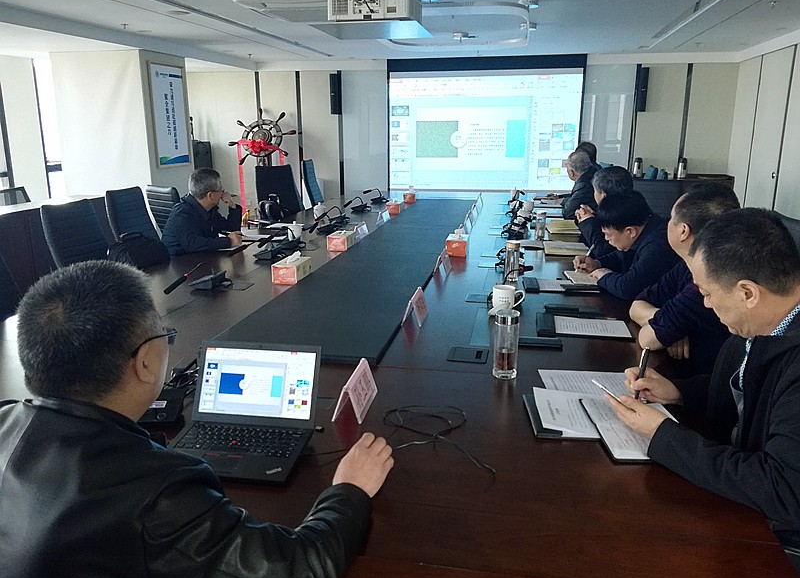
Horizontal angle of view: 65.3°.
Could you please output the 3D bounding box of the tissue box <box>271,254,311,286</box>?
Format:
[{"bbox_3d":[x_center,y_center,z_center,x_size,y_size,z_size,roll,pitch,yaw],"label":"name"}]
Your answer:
[{"bbox_3d":[-0.516,-0.087,2.999,0.113,0.088,0.210,3,15,10],"label":"tissue box"}]

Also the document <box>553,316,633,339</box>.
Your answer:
[{"bbox_3d":[0.669,0.135,2.215,0.275,0.012,0.205,3,15,12],"label":"document"}]

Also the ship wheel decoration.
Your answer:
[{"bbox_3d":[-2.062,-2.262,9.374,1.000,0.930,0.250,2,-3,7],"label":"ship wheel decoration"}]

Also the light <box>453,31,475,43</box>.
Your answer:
[{"bbox_3d":[0.620,-2.514,6.229,0.160,0.085,0.160,3,15,10],"label":"light"}]

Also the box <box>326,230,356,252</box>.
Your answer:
[{"bbox_3d":[-0.342,-0.285,3.712,0.120,0.085,0.212,3,15,12],"label":"box"}]

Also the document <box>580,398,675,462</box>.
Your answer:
[{"bbox_3d":[0.578,0.338,1.505,0.210,0.015,0.302,1,15,3],"label":"document"}]

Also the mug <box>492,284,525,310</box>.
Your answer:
[{"bbox_3d":[0.429,0.033,2.463,0.118,0.098,0.086,3,15,12],"label":"mug"}]

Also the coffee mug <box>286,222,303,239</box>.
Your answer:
[{"bbox_3d":[-0.678,-0.375,4.055,0.100,0.108,0.090,3,15,10],"label":"coffee mug"}]

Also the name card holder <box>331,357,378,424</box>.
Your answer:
[{"bbox_3d":[-0.111,0.258,1.619,0.070,0.095,0.200,2,15,10],"label":"name card holder"}]

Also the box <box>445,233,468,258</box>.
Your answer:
[{"bbox_3d":[0.337,-0.249,3.558,0.118,0.087,0.210,3,15,12],"label":"box"}]

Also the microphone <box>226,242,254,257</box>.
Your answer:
[{"bbox_3d":[-0.827,-0.198,3.228,0.140,0.035,0.035,-27,12,9],"label":"microphone"}]

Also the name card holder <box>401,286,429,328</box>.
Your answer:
[{"bbox_3d":[0.060,0.066,2.388,0.072,0.095,0.200,3,15,10],"label":"name card holder"}]

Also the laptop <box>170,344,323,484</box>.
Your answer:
[{"bbox_3d":[-0.360,0.263,1.405,0.306,0.197,0.288,2,15,9],"label":"laptop"}]

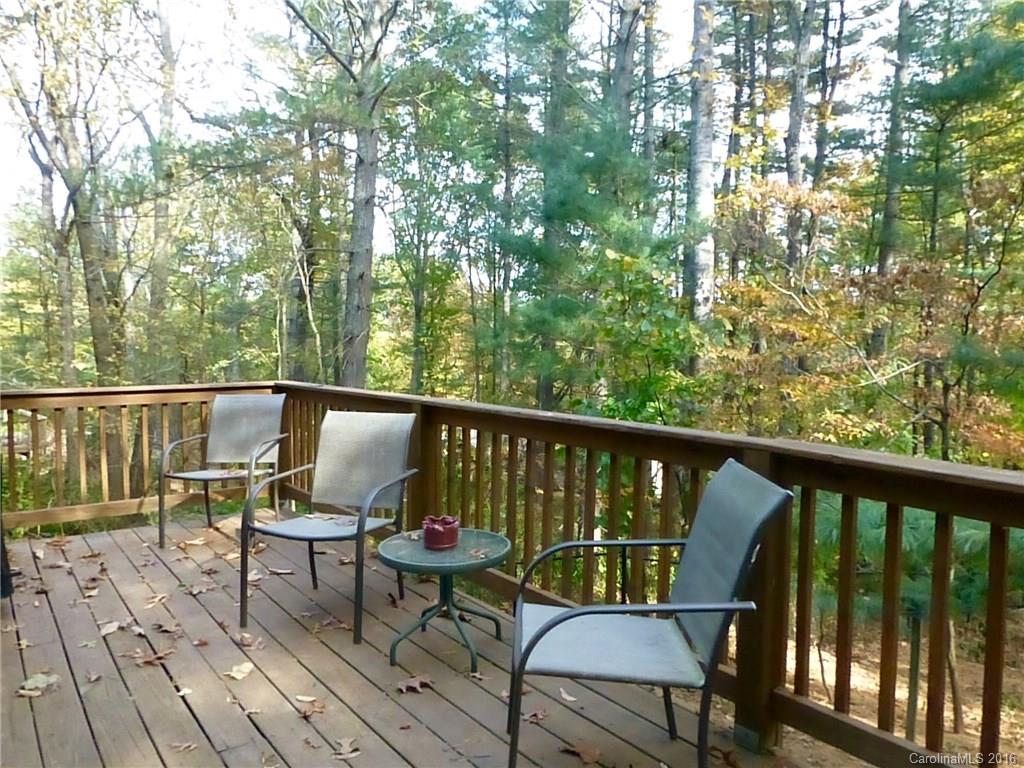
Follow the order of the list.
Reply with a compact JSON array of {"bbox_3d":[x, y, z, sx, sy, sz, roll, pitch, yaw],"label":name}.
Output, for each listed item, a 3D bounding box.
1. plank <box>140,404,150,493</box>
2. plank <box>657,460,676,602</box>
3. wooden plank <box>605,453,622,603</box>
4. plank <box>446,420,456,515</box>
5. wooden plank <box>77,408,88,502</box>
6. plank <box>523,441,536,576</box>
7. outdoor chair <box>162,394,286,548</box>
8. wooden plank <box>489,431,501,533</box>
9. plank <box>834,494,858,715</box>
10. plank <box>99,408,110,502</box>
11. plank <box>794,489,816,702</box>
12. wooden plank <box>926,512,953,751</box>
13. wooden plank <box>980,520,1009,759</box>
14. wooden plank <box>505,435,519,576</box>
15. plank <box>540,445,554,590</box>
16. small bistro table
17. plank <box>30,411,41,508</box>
[{"bbox_3d":[-2.491,0.462,4.828,0.035,0.710,0.035,-2,4,-39],"label":"plank"},{"bbox_3d":[0.560,0.614,2.606,0.035,0.710,0.035,-2,4,-39],"label":"plank"},{"bbox_3d":[0.396,0.581,2.752,0.036,0.640,0.036,-2,4,-38],"label":"wooden plank"},{"bbox_3d":[-0.311,0.545,3.684,0.035,0.710,0.035,-2,4,-39],"label":"plank"},{"bbox_3d":[-2.739,0.455,4.527,0.036,0.640,0.036,-2,4,-38],"label":"wooden plank"},{"bbox_3d":[0.082,0.555,3.155,0.036,0.640,0.036,-2,4,-38],"label":"plank"},{"bbox_3d":[-1.797,0.514,4.533,0.589,0.893,0.708,1,3,3],"label":"outdoor chair"},{"bbox_3d":[-0.082,0.551,3.316,0.034,0.680,0.034,-2,4,-39],"label":"wooden plank"},{"bbox_3d":[0.957,0.627,2.030,0.036,0.640,0.036,-2,4,-38],"label":"plank"},{"bbox_3d":[-2.639,0.454,4.598,0.034,0.680,0.034,-2,4,-39],"label":"plank"},{"bbox_3d":[0.882,0.628,2.133,0.034,0.680,0.034,-2,4,-39],"label":"plank"},{"bbox_3d":[1.139,0.666,1.890,0.035,0.710,0.035,-2,4,-39],"label":"wooden plank"},{"bbox_3d":[1.191,0.653,1.752,0.034,0.680,0.034,-2,4,-39],"label":"wooden plank"},{"bbox_3d":[0.003,0.570,3.295,0.035,0.710,0.035,-2,4,-39],"label":"wooden plank"},{"bbox_3d":[0.158,0.561,3.057,0.036,0.640,0.036,-2,4,-38],"label":"plank"},{"bbox_3d":[-0.260,0.859,2.828,0.526,0.426,0.526,1,3,0],"label":"small bistro table"},{"bbox_3d":[-2.929,0.465,4.363,0.034,0.680,0.034,-2,4,-39],"label":"plank"}]

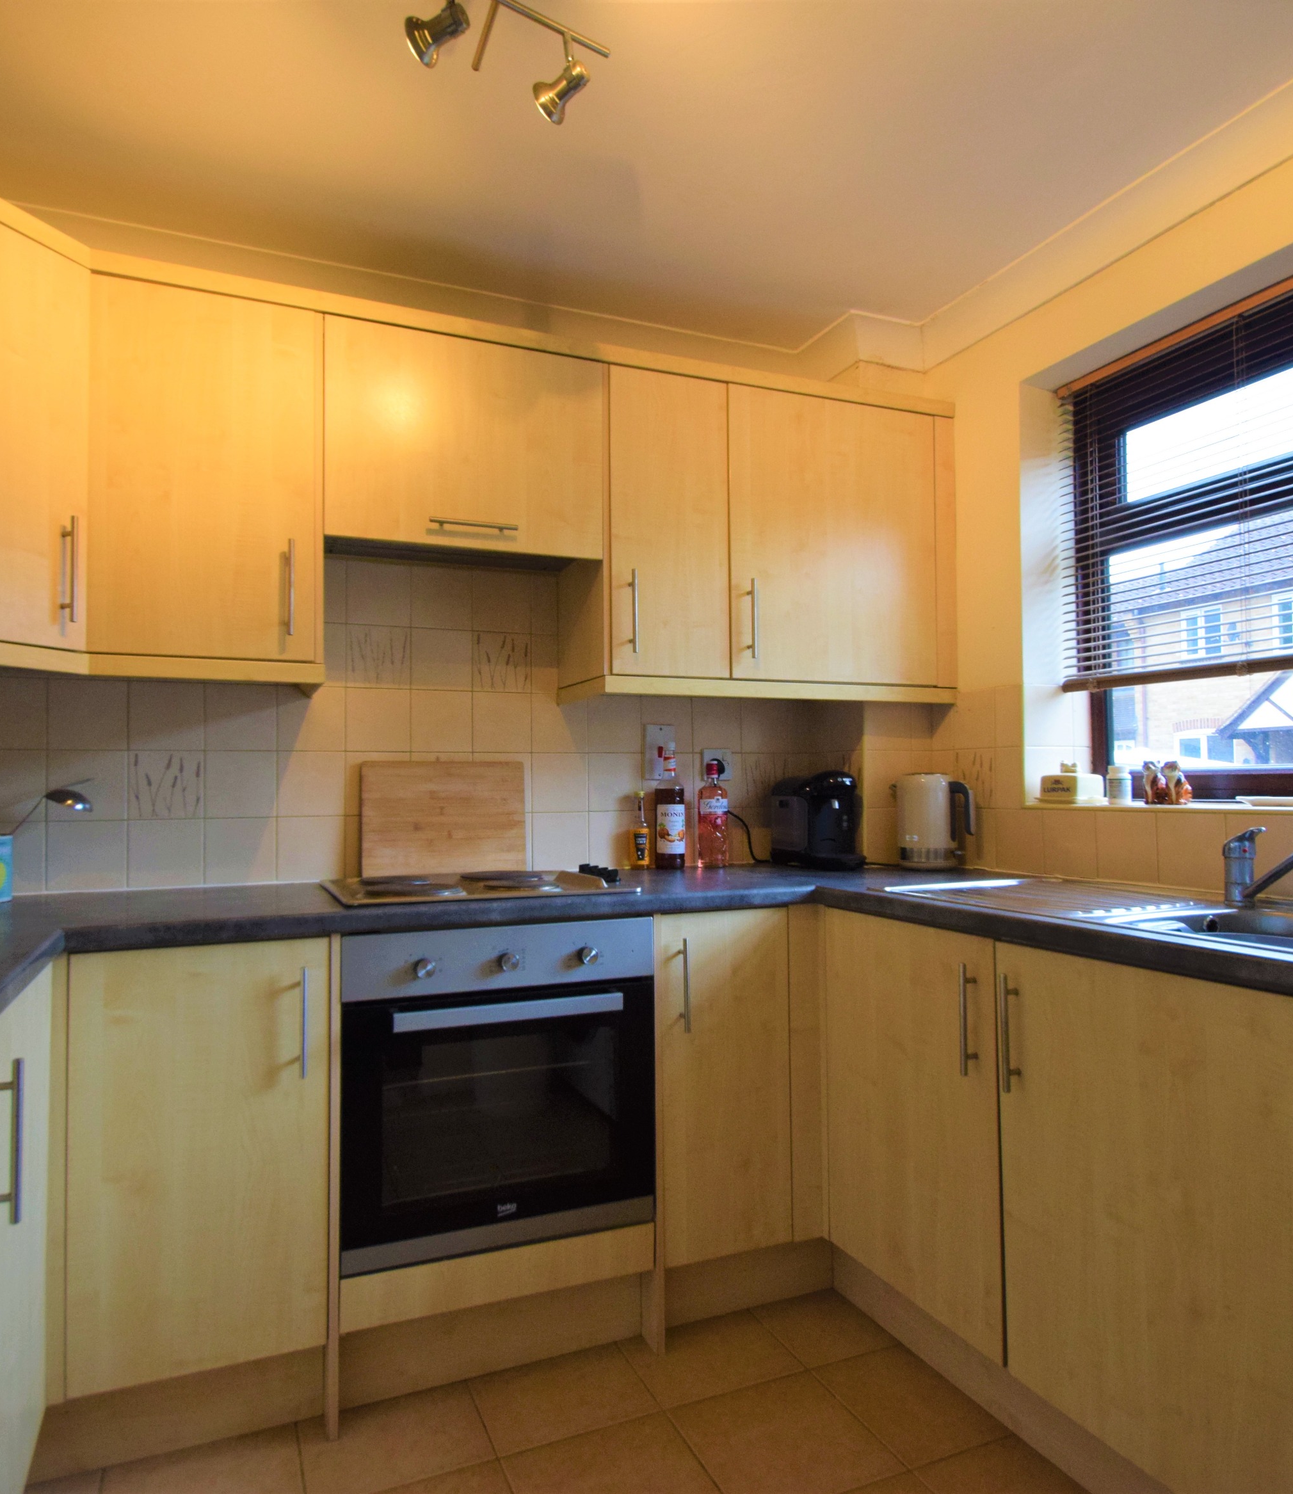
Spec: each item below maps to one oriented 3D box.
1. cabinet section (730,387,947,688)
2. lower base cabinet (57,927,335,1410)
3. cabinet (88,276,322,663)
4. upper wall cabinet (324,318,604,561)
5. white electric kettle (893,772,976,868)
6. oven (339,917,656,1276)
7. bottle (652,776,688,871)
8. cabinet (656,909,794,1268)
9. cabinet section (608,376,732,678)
[{"bbox_3d":[0.418,-0.505,2.490,0.599,0.714,0.350,1,-3,-22],"label":"cabinet section"},{"bbox_3d":[-0.851,0.705,1.832,0.398,0.702,0.560,1,-3,-22],"label":"lower base cabinet"},{"bbox_3d":[-0.903,-0.517,1.958,0.410,0.714,0.350,1,-3,-22],"label":"cabinet"},{"bbox_3d":[-0.434,-0.642,2.149,0.595,0.456,0.340,1,-3,-22],"label":"upper wall cabinet"},{"bbox_3d":[0.727,0.191,2.399,0.215,0.250,0.158,-2,-3,27],"label":"white electric kettle"},{"bbox_3d":[-0.359,0.654,2.003,0.595,0.598,0.535,1,-3,-22],"label":"oven"},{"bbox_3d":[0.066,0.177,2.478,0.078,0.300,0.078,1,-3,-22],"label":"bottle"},{"bbox_3d":[0.073,0.713,2.204,0.295,0.702,0.560,1,-3,-22],"label":"cabinet"},{"bbox_3d":[-0.003,-0.514,2.334,0.305,0.717,0.338,1,-3,-22],"label":"cabinet section"}]

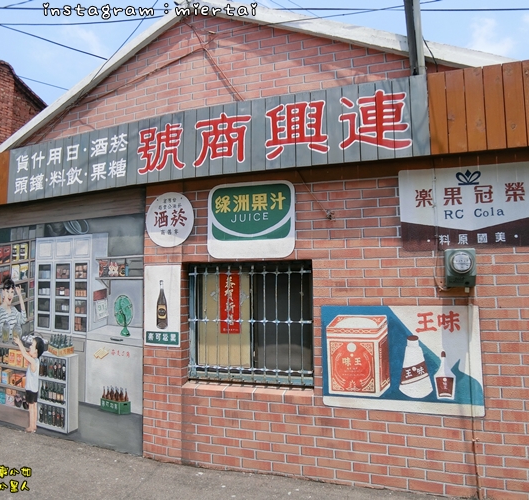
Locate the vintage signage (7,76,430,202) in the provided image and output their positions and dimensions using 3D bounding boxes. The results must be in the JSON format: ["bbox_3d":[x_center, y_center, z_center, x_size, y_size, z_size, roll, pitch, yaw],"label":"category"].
[{"bbox_3d":[-0.829,-0.927,3.879,4.454,0.636,0.080,-2,-6,20],"label":"vintage signage"}]

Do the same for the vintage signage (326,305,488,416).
[{"bbox_3d":[1.034,0.843,3.139,1.177,0.798,0.050,-2,-5,17],"label":"vintage signage"}]

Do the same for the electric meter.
[{"bbox_3d":[1.452,0.138,2.996,0.194,0.285,0.170,-2,-5,17],"label":"electric meter"}]

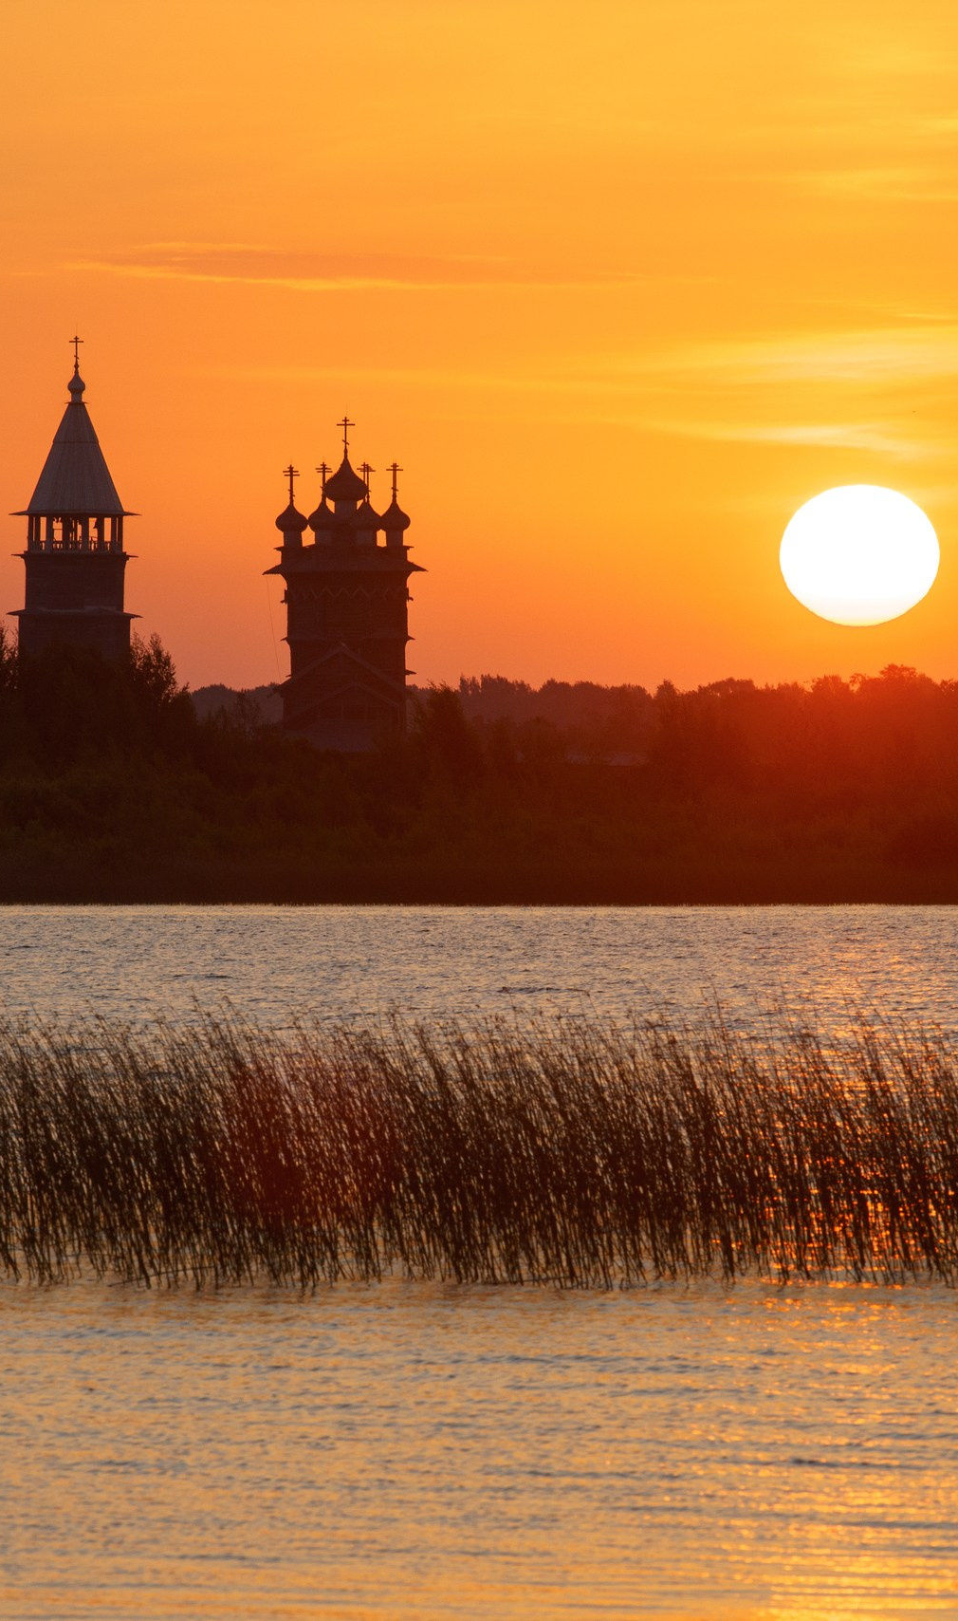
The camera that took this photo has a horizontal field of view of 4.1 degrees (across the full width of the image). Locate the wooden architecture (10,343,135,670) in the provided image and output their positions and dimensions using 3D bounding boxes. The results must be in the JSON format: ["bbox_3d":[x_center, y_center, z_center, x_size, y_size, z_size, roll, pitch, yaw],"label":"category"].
[{"bbox_3d":[-29.300,-19.400,985.000,8.700,30.000,8.700,0,0,9],"label":"wooden architecture"}]

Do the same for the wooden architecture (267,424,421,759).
[{"bbox_3d":[-9.800,-15.600,987.000,11.500,26.300,26.000,0,0,2],"label":"wooden architecture"}]

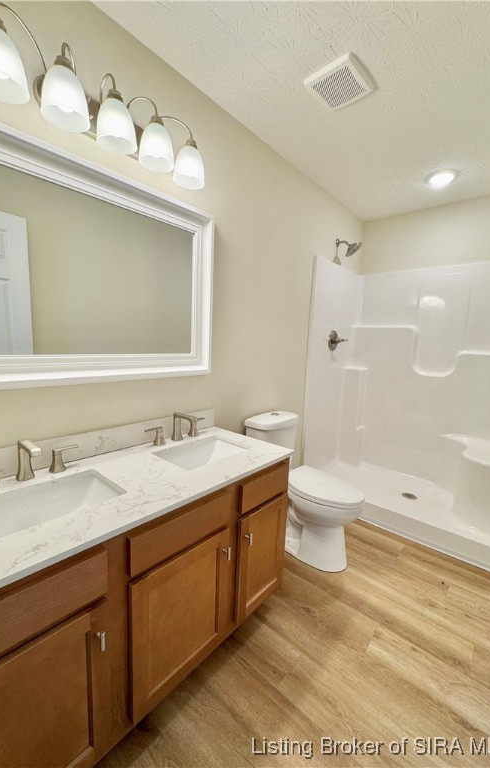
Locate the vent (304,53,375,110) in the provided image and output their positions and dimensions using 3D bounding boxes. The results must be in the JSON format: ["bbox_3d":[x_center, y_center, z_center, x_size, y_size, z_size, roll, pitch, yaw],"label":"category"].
[{"bbox_3d":[0.421,-1.328,1.387,0.224,0.027,0.222,9,10,41],"label":"vent"}]

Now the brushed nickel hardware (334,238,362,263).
[{"bbox_3d":[0.856,-1.123,2.548,0.215,0.155,0.140,9,10,41],"label":"brushed nickel hardware"}]

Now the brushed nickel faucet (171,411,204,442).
[{"bbox_3d":[-0.286,0.210,1.482,0.155,0.137,0.054,9,10,41],"label":"brushed nickel faucet"}]

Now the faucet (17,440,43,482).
[{"bbox_3d":[-0.705,0.259,1.015,0.157,0.139,0.047,9,10,41],"label":"faucet"}]

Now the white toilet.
[{"bbox_3d":[0.372,0.653,1.912,0.700,0.800,0.450,9,10,41],"label":"white toilet"}]

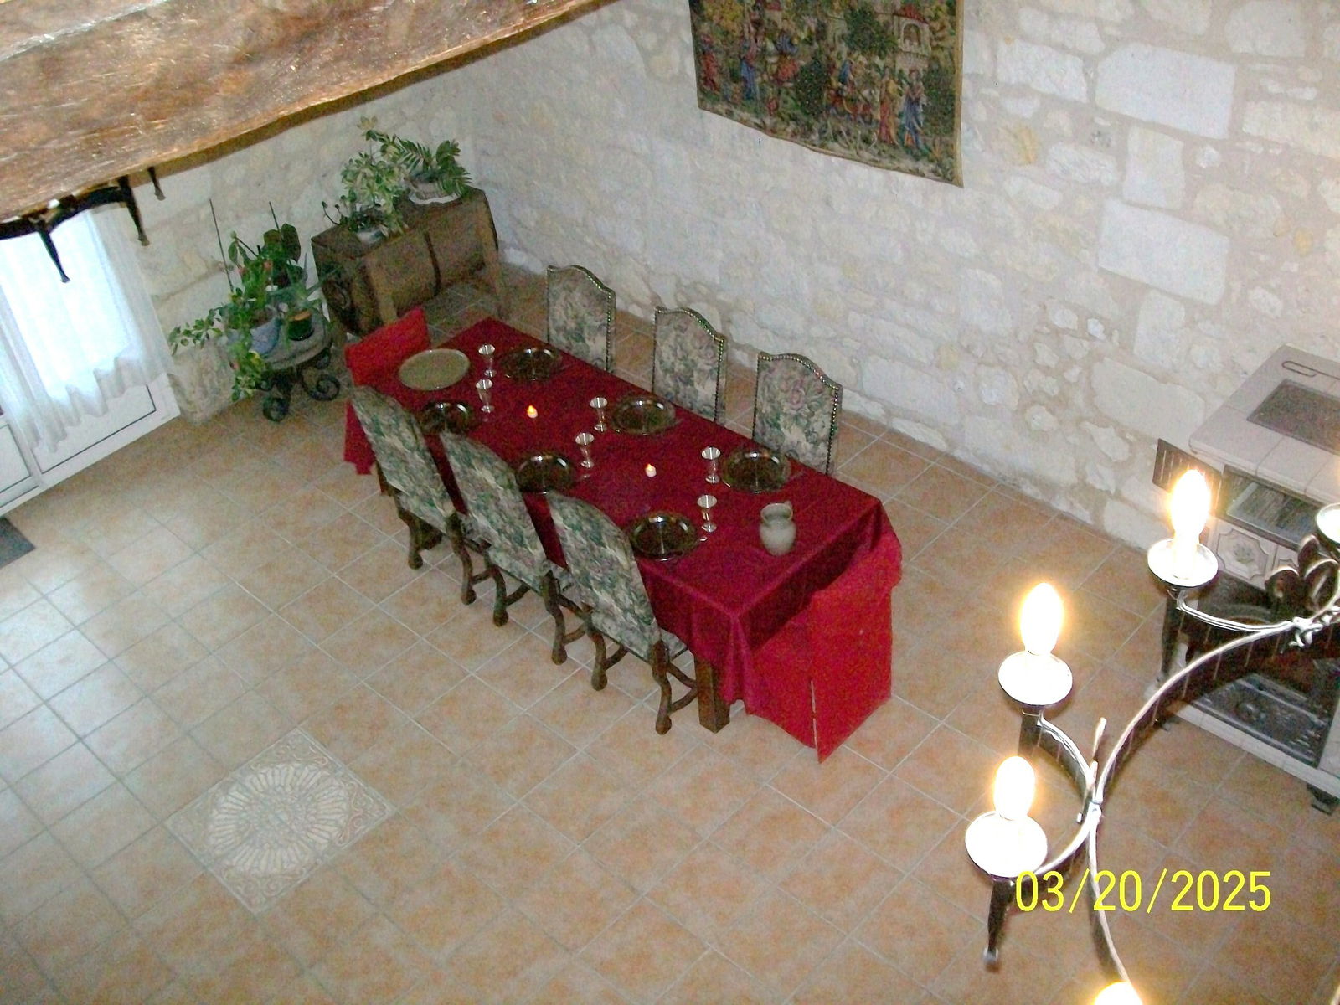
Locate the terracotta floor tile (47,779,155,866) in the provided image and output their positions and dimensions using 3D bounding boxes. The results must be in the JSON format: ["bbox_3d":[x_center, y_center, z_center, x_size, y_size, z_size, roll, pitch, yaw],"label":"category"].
[{"bbox_3d":[-2.206,1.265,5.441,0.321,0.010,0.321,28,49,34],"label":"terracotta floor tile"}]

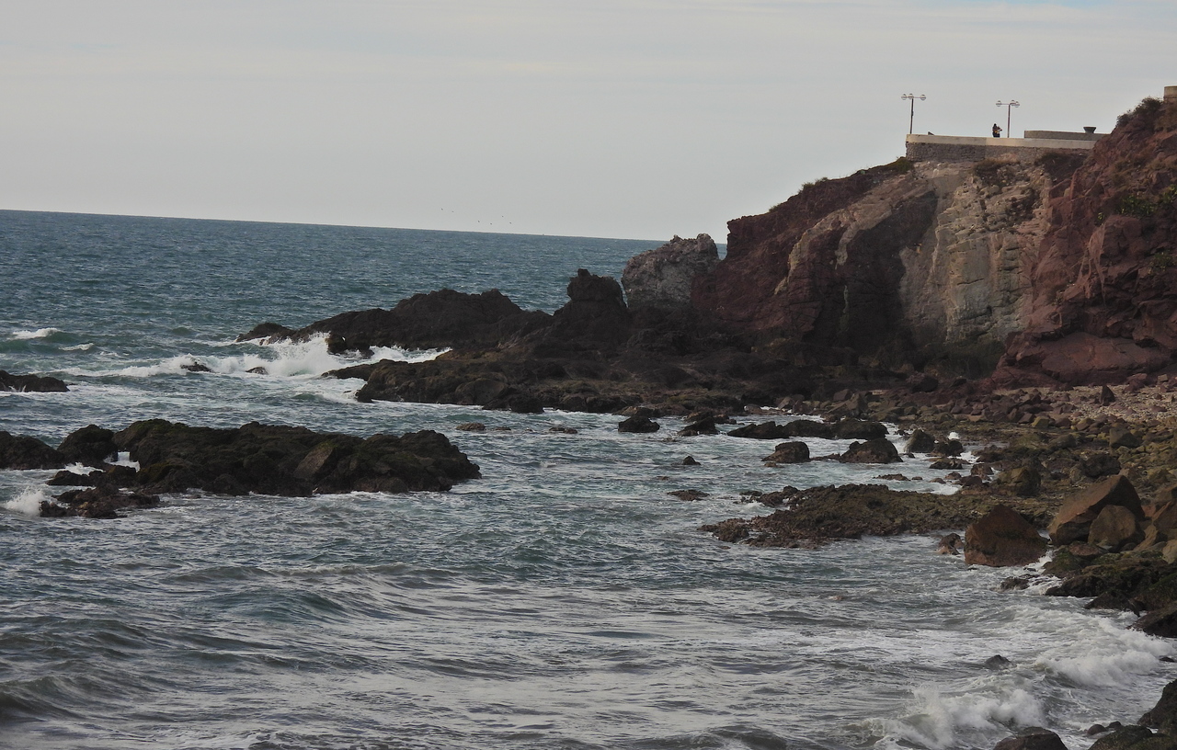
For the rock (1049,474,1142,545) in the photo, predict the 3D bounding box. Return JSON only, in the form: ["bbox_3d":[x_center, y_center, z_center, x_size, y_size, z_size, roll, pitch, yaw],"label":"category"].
[{"bbox_3d":[19.199,5.031,134.648,3.430,2.530,2.720,3,2,8],"label":"rock"}]

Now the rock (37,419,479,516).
[{"bbox_3d":[-13.502,3.709,146.799,17.500,2.600,11.000,3,2,-5],"label":"rock"}]

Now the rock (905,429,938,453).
[{"bbox_3d":[18.745,3.672,200.389,1.800,1.300,1.440,3,2,5],"label":"rock"}]

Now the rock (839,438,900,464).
[{"bbox_3d":[14.877,3.972,188.605,3.110,1.280,2.470,3,2,5],"label":"rock"}]

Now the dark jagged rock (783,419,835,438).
[{"bbox_3d":[13.006,3.138,210.380,3.050,1.020,2.420,3,2,4],"label":"dark jagged rock"}]

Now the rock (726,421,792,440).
[{"bbox_3d":[9.881,3.175,206.232,3.610,0.980,2.870,3,2,3],"label":"rock"}]

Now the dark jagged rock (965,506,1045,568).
[{"bbox_3d":[15.396,5.853,131.278,2.950,2.200,2.340,3,2,7],"label":"dark jagged rock"}]

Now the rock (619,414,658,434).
[{"bbox_3d":[2.914,2.808,205.497,2.260,1.110,1.800,3,2,1],"label":"rock"}]

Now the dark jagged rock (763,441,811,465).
[{"bbox_3d":[10.169,4.013,183.491,2.380,1.170,1.900,3,2,3],"label":"dark jagged rock"}]

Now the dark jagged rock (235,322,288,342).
[{"bbox_3d":[-29.717,-3.935,325.922,4.720,1.780,3.760,3,2,-5],"label":"dark jagged rock"}]

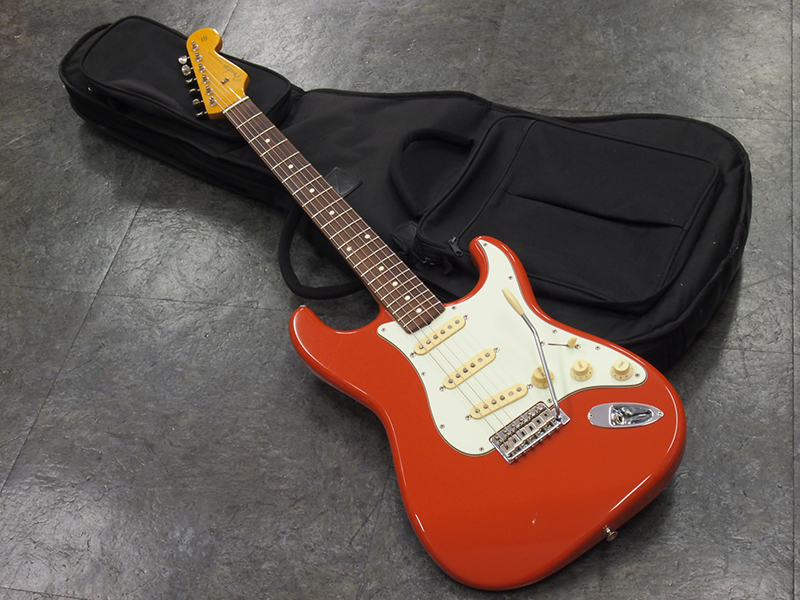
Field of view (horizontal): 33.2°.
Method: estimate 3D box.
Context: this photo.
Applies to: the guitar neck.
[{"bbox_3d":[-0.097,-0.122,1.738,0.056,0.009,0.469,-35,57,-10],"label":"guitar neck"}]

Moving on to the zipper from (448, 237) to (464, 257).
[{"bbox_3d":[0.072,-0.067,1.700,0.014,0.010,0.032,-23,55,-7],"label":"zipper"}]

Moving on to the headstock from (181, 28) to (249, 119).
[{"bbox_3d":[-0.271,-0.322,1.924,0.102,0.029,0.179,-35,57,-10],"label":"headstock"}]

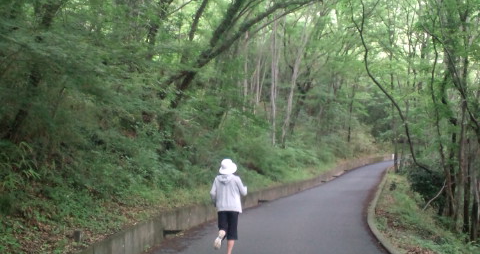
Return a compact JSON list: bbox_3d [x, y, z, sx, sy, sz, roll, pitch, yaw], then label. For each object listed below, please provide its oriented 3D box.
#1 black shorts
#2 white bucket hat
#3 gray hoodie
[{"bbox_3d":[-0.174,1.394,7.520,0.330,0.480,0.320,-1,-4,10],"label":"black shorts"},{"bbox_3d":[-0.175,0.576,7.550,0.270,0.210,0.290,0,-4,0],"label":"white bucket hat"},{"bbox_3d":[-0.163,0.970,7.550,0.510,0.570,0.360,-1,-4,10],"label":"gray hoodie"}]

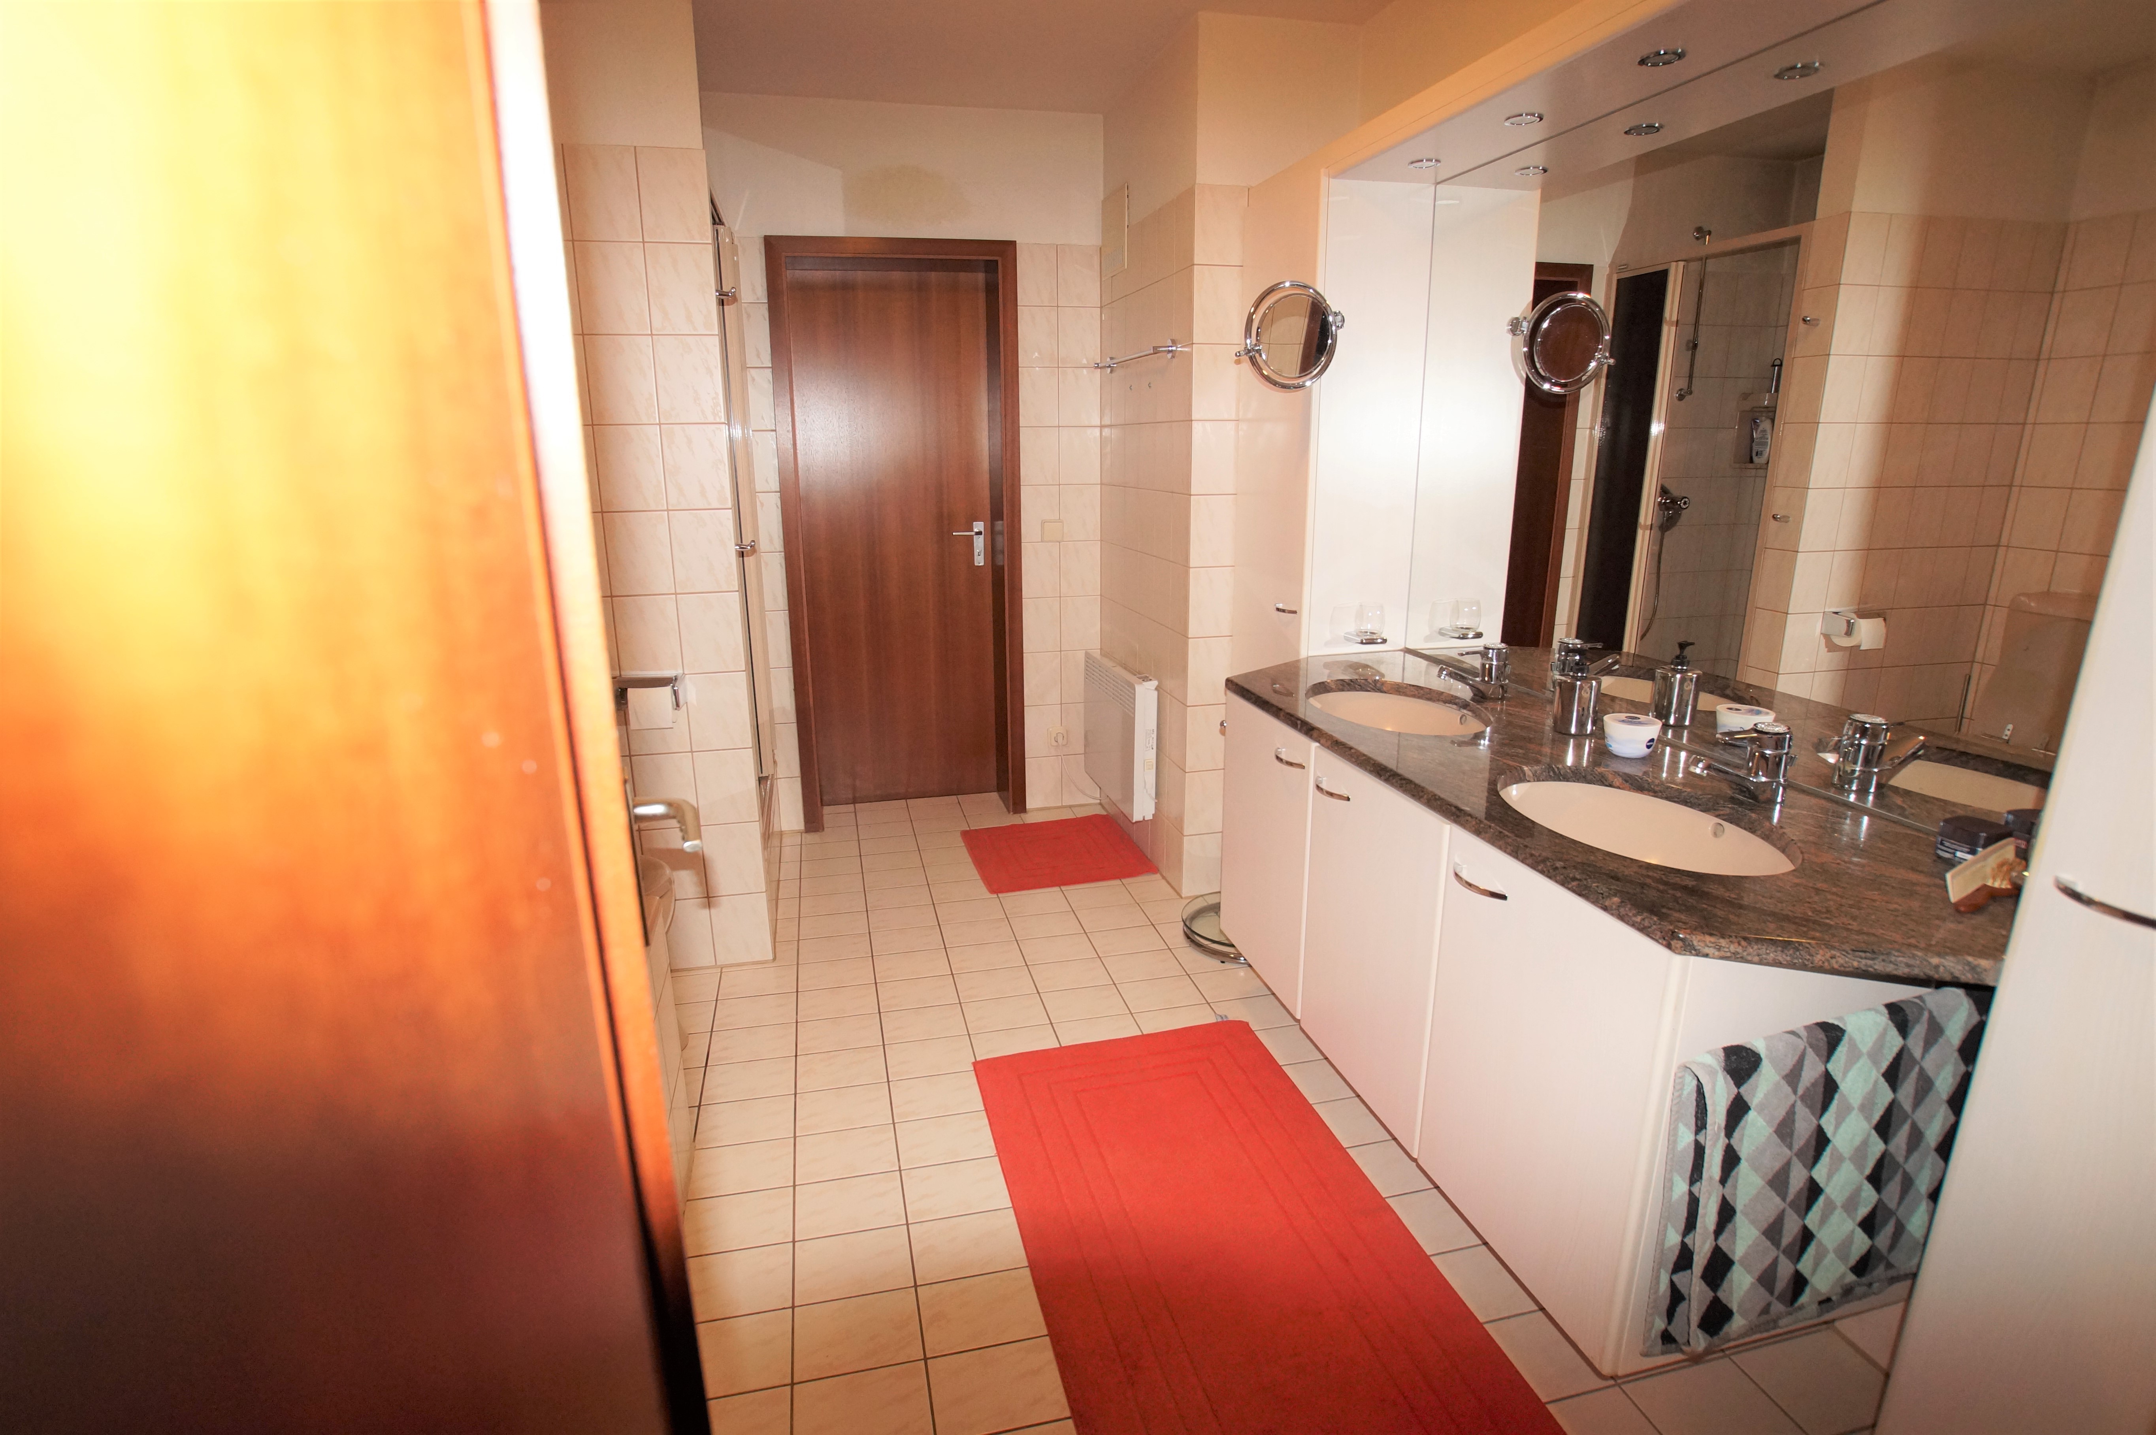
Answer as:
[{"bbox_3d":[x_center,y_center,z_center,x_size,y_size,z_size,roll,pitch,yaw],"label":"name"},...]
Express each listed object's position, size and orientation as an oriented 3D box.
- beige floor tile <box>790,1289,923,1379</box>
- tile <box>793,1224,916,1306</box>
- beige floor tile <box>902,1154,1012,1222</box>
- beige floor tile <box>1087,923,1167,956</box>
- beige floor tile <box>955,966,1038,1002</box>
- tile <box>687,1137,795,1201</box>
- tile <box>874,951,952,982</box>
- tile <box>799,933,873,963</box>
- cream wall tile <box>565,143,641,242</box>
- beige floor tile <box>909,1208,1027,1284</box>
[{"bbox_3d":[-0.348,0.978,1.515,0.200,0.010,0.148,-3,15,-14],"label":"beige floor tile"},{"bbox_3d":[-0.393,0.957,1.671,0.198,0.010,0.137,-4,16,-12],"label":"tile"},{"bbox_3d":[-0.232,0.907,1.837,0.199,0.010,0.138,-4,16,-13],"label":"beige floor tile"},{"bbox_3d":[0.140,0.643,2.742,0.200,0.010,0.139,-4,16,-13],"label":"beige floor tile"},{"bbox_3d":[-0.220,0.708,2.532,0.200,0.010,0.139,-4,16,-13],"label":"beige floor tile"},{"bbox_3d":[-0.652,0.884,1.868,0.200,0.010,0.148,-3,15,-14],"label":"tile"},{"bbox_3d":[-0.455,0.684,2.627,0.199,0.010,0.139,-4,16,-12],"label":"tile"},{"bbox_3d":[-0.691,0.666,2.736,0.200,0.010,0.147,-3,15,-15],"label":"tile"},{"bbox_3d":[-1.067,-1.176,2.157,0.149,0.200,0.010,-3,15,-15],"label":"cream wall tile"},{"bbox_3d":[-0.195,0.944,1.707,0.199,0.010,0.137,-4,16,-13],"label":"beige floor tile"}]

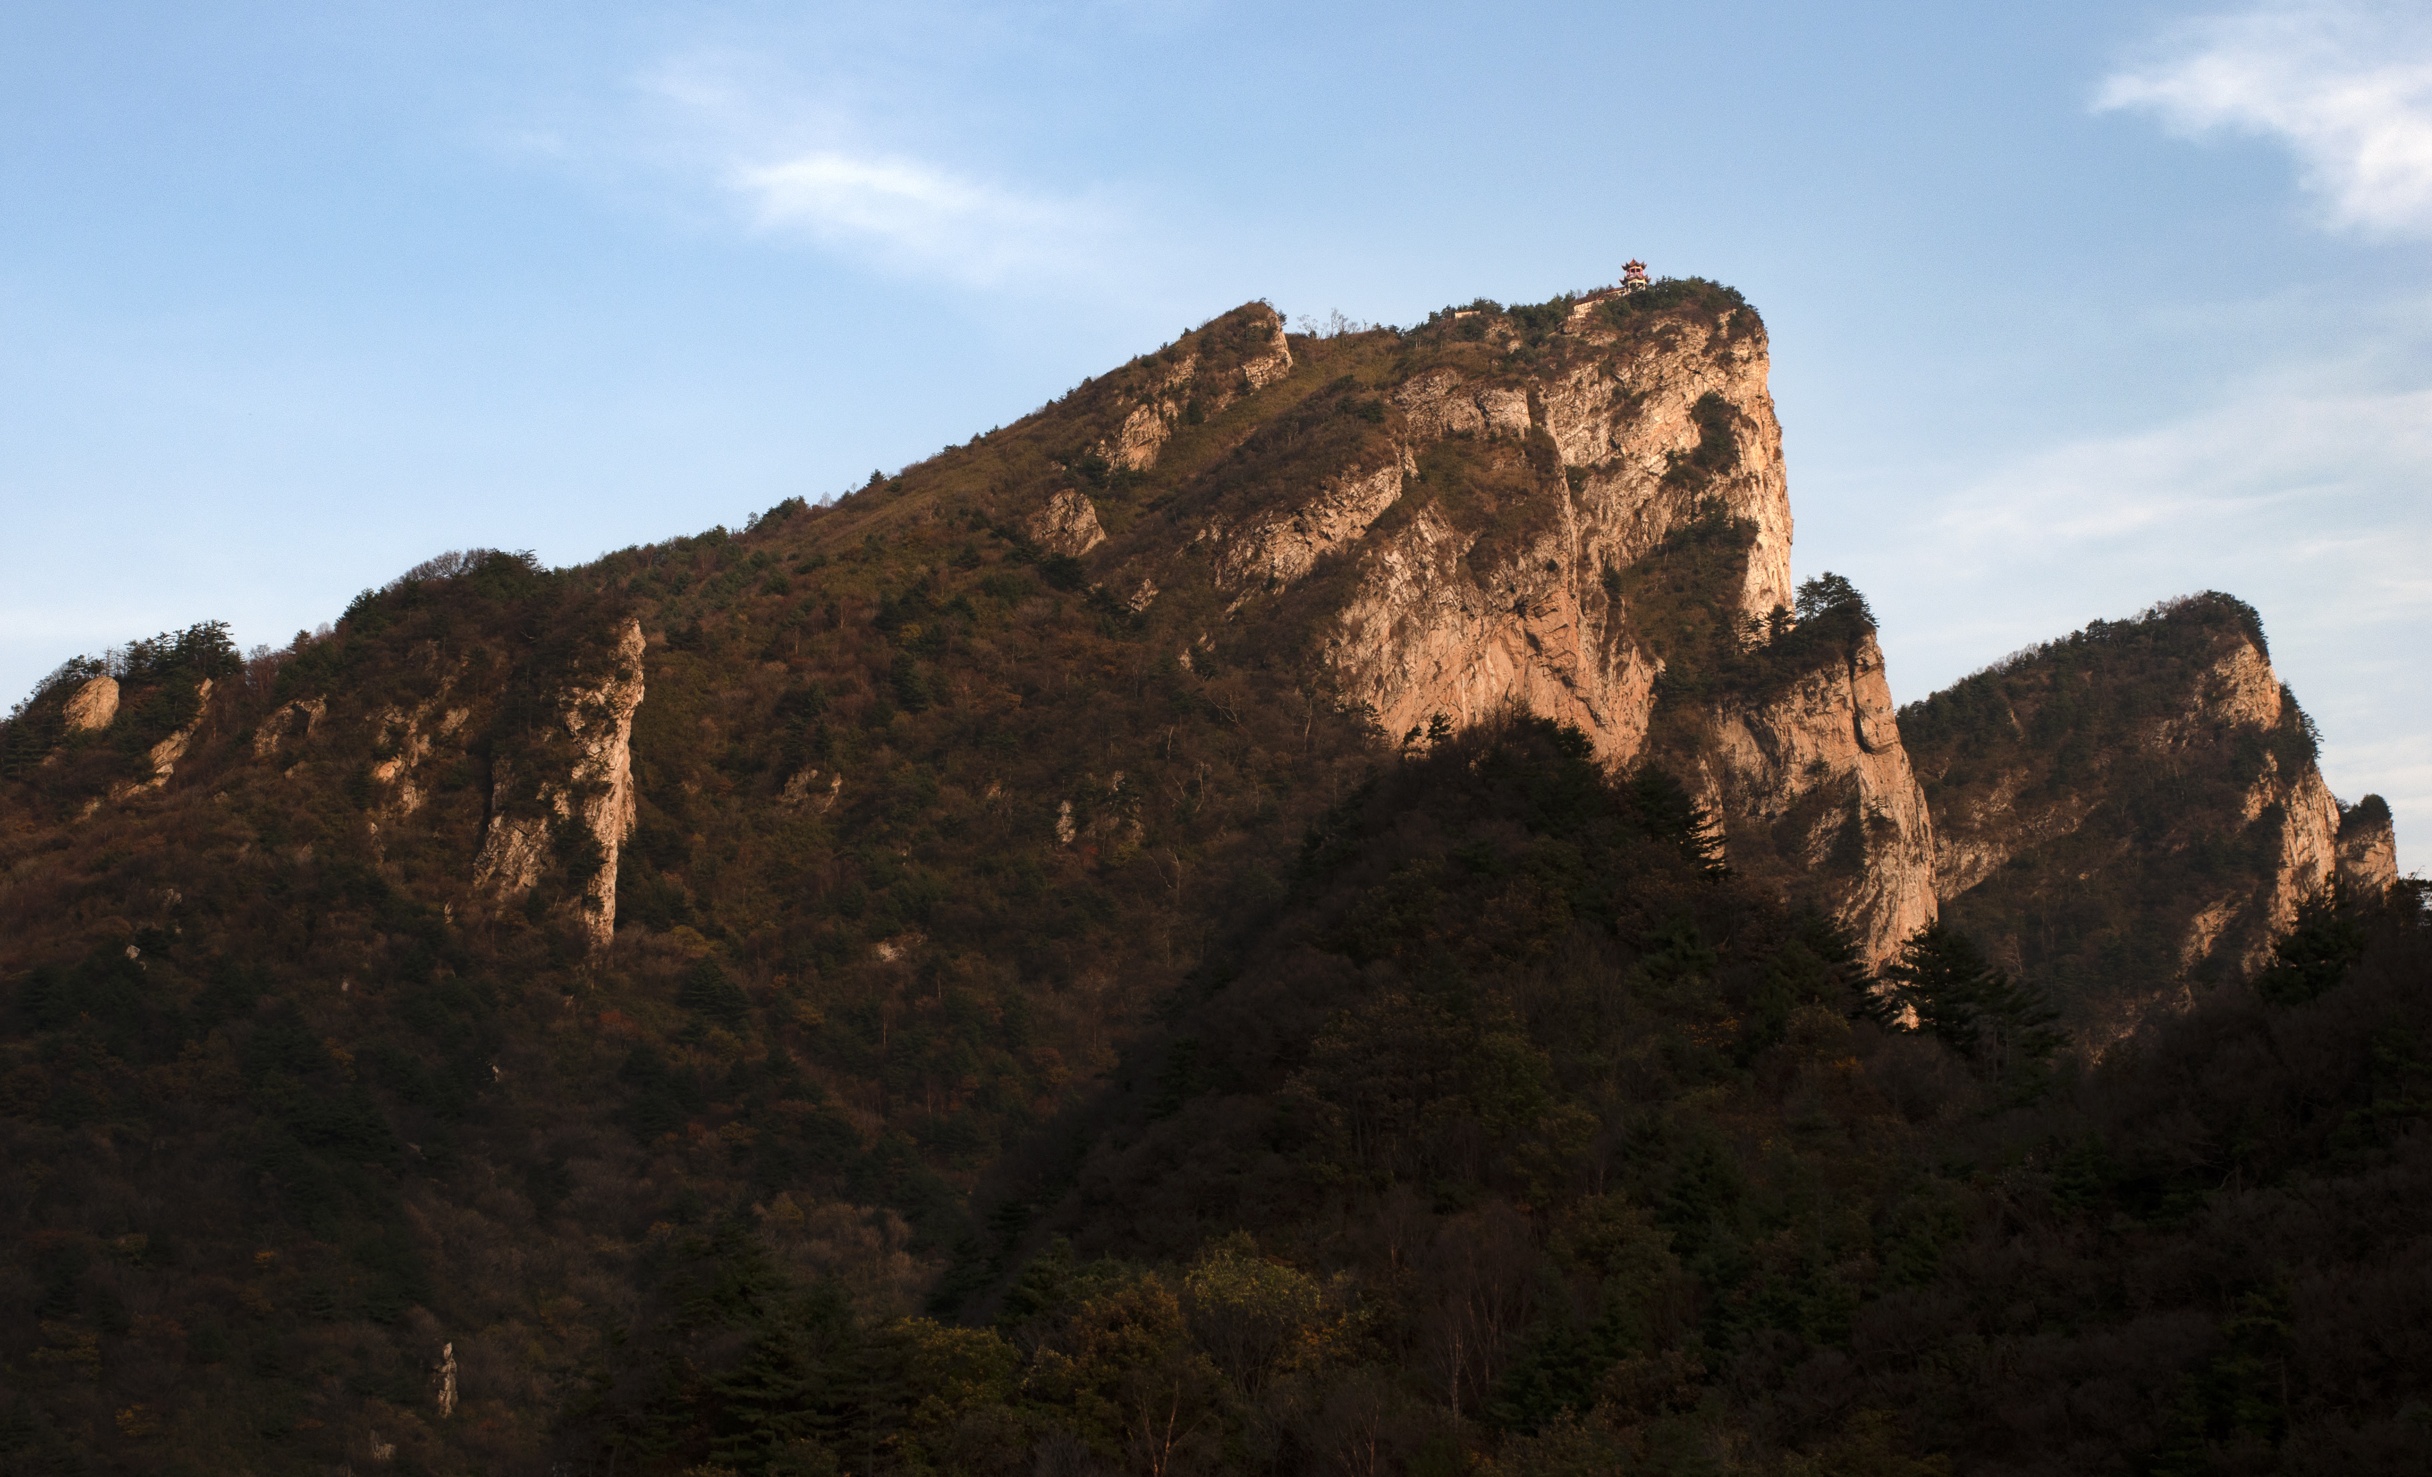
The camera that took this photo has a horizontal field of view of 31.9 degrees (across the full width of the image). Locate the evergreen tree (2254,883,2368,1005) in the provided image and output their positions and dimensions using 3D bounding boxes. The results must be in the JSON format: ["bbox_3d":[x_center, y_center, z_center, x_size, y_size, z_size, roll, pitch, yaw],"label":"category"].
[{"bbox_3d":[64.425,12.237,250.000,6.700,7.500,6.500,0,-9,0],"label":"evergreen tree"}]

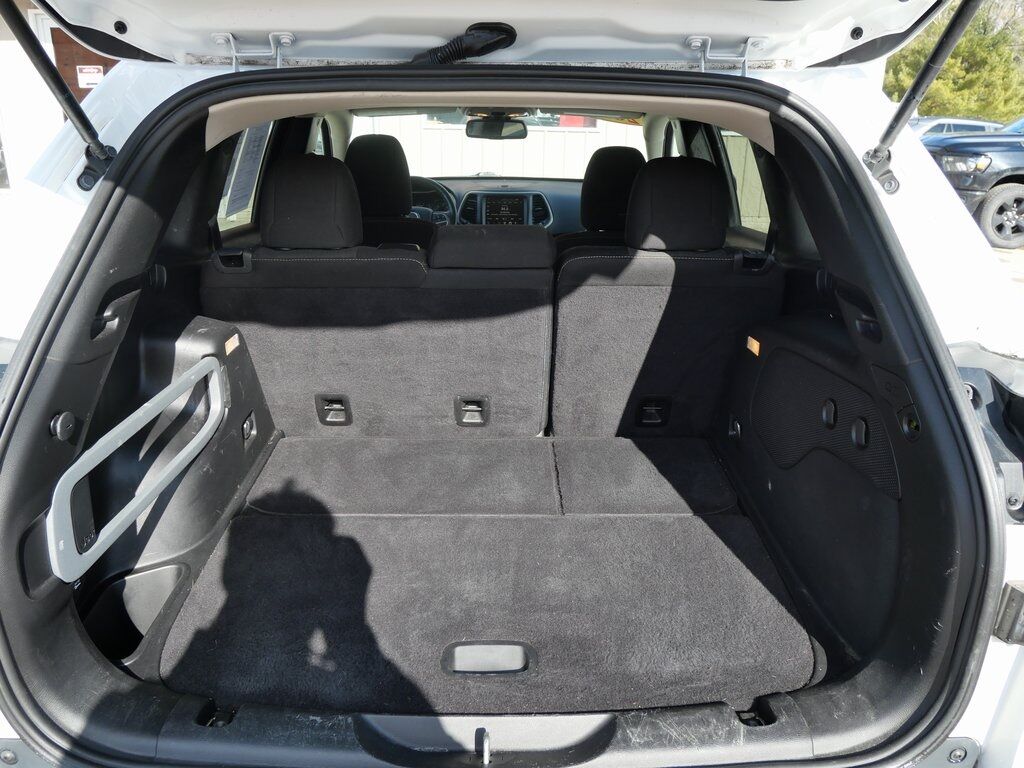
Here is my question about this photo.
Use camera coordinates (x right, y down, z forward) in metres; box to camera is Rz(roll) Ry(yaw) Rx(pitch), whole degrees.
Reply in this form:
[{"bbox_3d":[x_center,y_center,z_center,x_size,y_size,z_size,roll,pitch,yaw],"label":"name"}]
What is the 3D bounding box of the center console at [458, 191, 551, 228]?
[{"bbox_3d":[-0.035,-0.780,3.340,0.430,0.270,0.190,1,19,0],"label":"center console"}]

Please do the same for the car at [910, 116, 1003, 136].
[{"bbox_3d":[16.600,-9.150,27.000,4.650,1.650,1.850,1,18,-2],"label":"car"}]

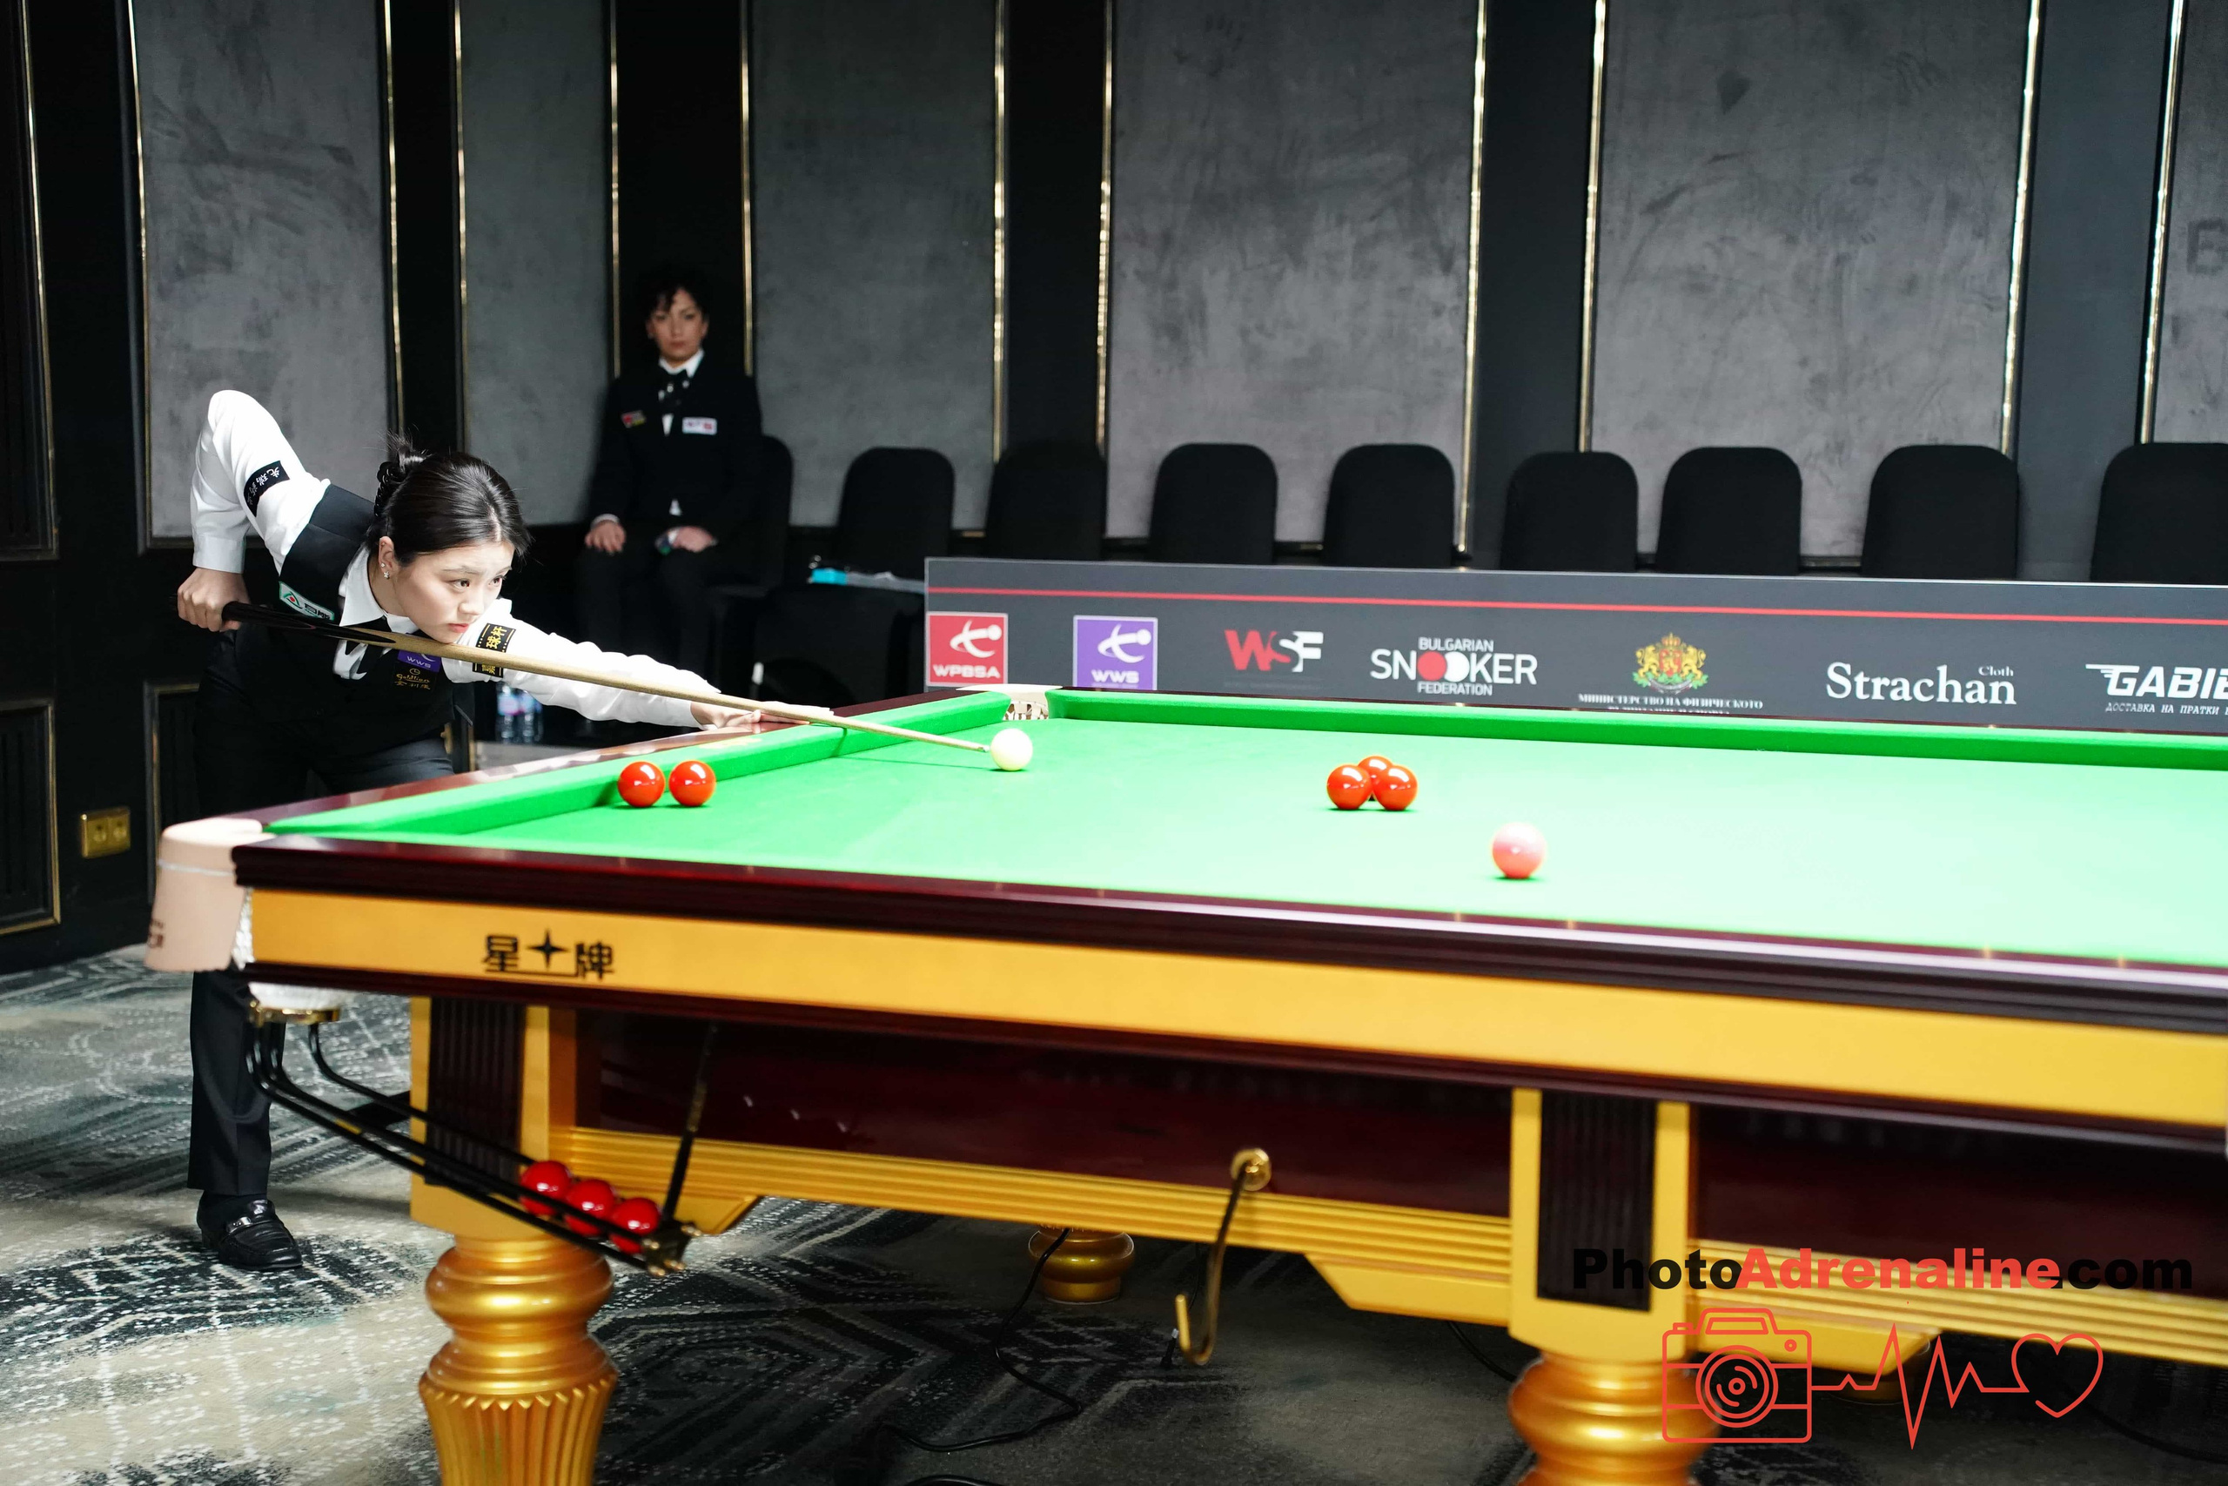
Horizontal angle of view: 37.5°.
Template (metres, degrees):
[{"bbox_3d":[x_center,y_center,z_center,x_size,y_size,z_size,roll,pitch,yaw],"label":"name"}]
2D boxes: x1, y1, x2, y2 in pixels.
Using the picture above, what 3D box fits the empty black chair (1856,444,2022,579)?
[{"bbox_3d":[1.850,-0.226,7.490,0.430,0.900,0.520,3,6,20],"label":"empty black chair"}]

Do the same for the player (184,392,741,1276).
[{"bbox_3d":[-0.877,0.157,4.614,1.050,1.290,0.550,4,6,27],"label":"player"}]

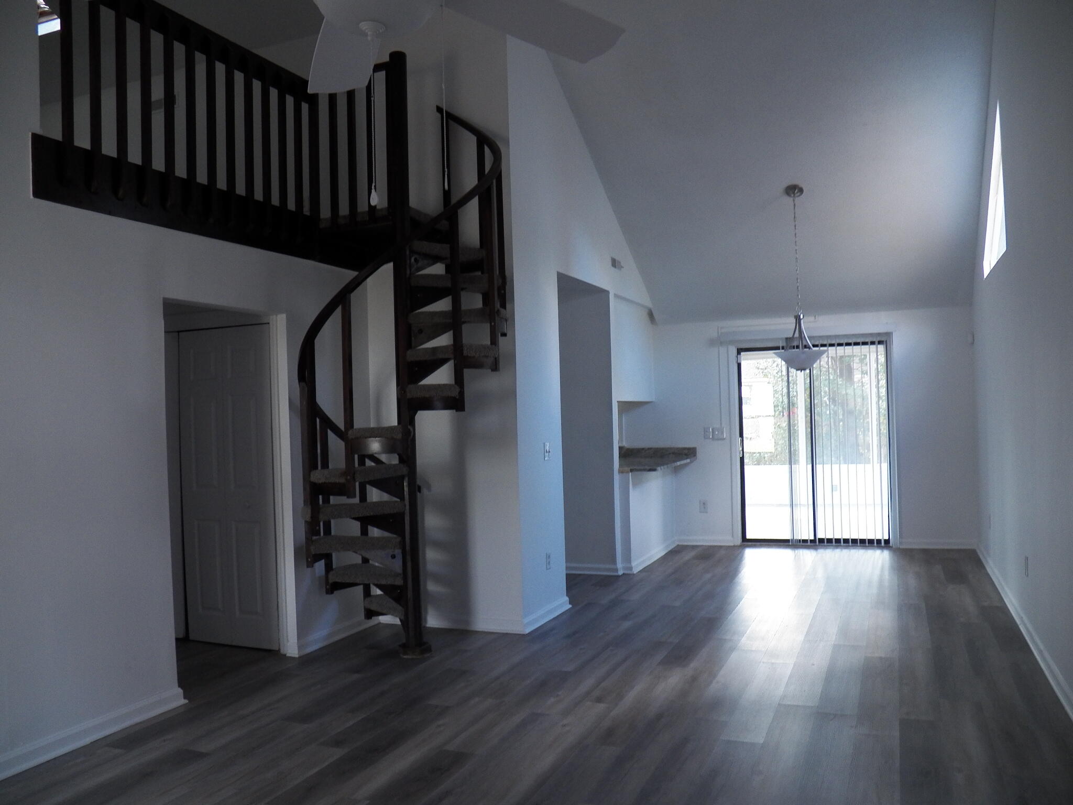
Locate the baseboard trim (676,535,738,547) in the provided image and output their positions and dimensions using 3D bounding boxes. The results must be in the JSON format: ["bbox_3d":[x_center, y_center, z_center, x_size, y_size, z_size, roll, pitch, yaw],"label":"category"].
[{"bbox_3d":[1.749,1.440,8.983,0.614,0.087,0.020,-2,-1,20],"label":"baseboard trim"}]

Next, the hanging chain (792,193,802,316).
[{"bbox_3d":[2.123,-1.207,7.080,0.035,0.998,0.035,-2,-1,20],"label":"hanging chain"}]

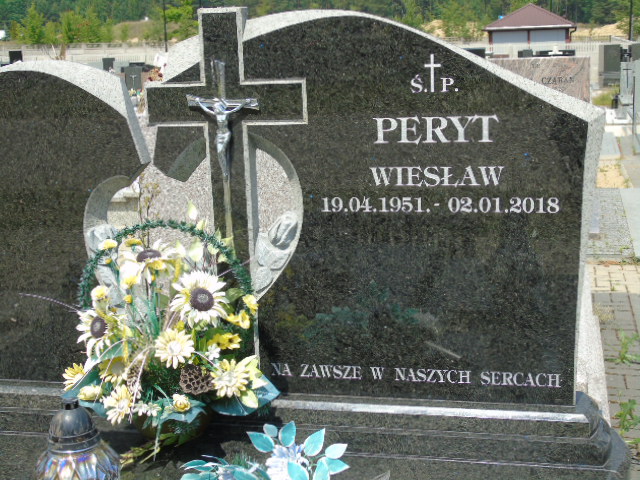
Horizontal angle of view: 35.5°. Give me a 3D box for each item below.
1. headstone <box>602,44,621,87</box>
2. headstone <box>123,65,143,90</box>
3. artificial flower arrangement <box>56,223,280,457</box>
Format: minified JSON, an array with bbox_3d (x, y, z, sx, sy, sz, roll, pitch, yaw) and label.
[{"bbox_3d":[10.184,-6.117,35.000,0.600,1.430,0.270,-2,10,0],"label":"headstone"},{"bbox_3d":[-5.994,-5.096,32.000,0.580,0.900,0.160,0,10,12],"label":"headstone"},{"bbox_3d":[-0.340,0.219,2.270,0.460,0.500,0.340,-1,10,6],"label":"artificial flower arrangement"}]

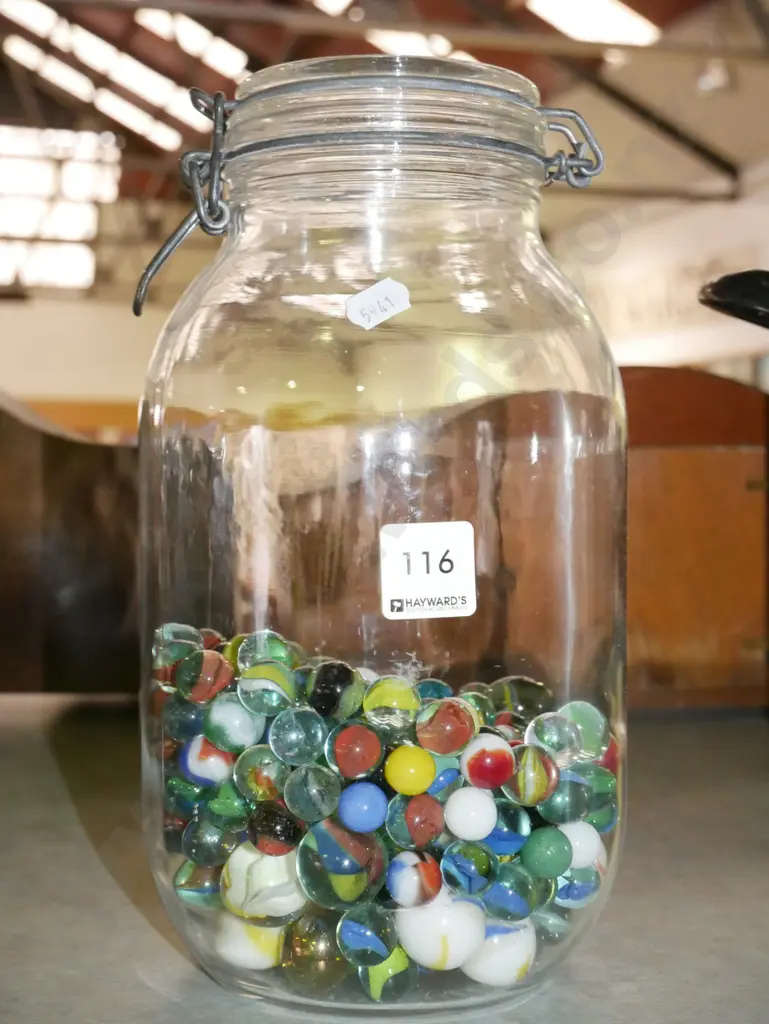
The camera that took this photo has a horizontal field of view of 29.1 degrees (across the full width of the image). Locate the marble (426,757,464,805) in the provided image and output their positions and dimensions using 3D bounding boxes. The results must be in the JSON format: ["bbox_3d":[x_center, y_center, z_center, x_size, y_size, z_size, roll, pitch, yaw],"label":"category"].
[{"bbox_3d":[0.015,0.075,0.421,0.016,0.016,0.016,0,5,0],"label":"marble"}]

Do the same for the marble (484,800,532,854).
[{"bbox_3d":[0.034,0.090,0.420,0.016,0.016,0.016,0,5,0],"label":"marble"}]

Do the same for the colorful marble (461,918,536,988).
[{"bbox_3d":[0.033,0.129,0.439,0.024,0.024,0.024,0,6,0],"label":"colorful marble"}]

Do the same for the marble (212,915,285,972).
[{"bbox_3d":[-0.040,0.125,0.441,0.023,0.023,0.023,0,6,0],"label":"marble"}]

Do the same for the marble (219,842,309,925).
[{"bbox_3d":[-0.034,0.106,0.422,0.025,0.025,0.025,0,5,0],"label":"marble"}]

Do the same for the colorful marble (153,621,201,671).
[{"bbox_3d":[-0.063,0.042,0.454,0.016,0.016,0.016,1,4,0],"label":"colorful marble"}]

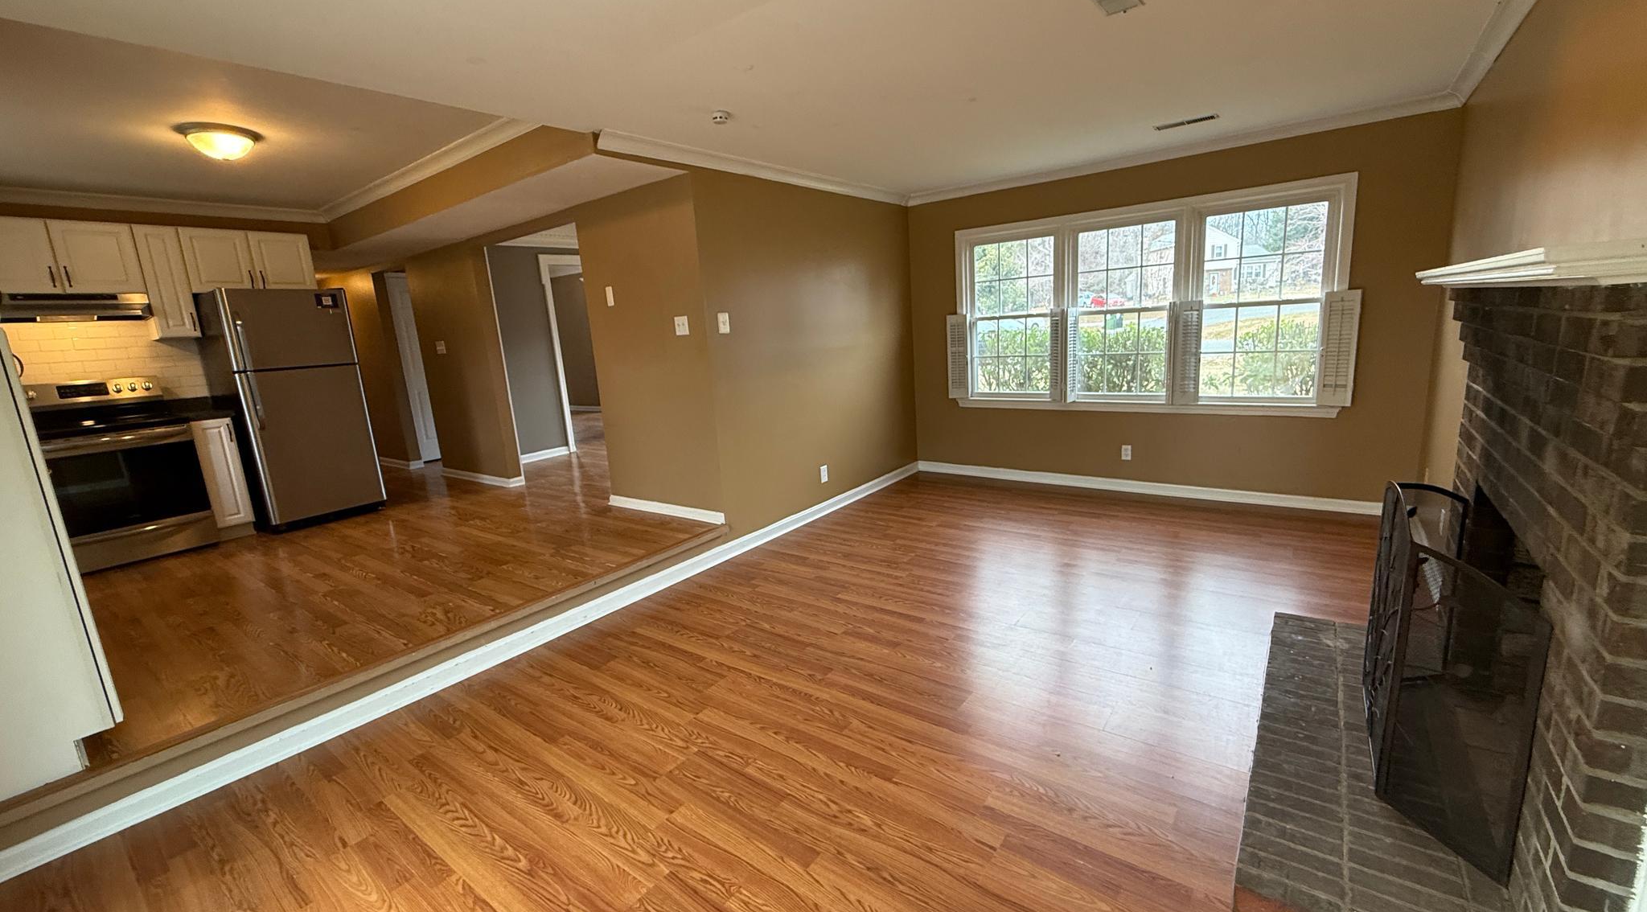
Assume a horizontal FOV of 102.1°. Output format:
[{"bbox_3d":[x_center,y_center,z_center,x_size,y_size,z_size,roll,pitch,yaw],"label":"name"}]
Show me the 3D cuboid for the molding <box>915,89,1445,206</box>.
[{"bbox_3d":[2.096,-2.051,4.657,3.460,0.078,0.080,5,14,37],"label":"molding"}]

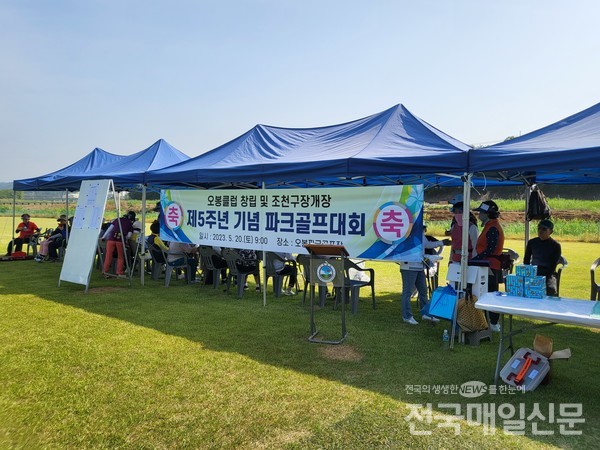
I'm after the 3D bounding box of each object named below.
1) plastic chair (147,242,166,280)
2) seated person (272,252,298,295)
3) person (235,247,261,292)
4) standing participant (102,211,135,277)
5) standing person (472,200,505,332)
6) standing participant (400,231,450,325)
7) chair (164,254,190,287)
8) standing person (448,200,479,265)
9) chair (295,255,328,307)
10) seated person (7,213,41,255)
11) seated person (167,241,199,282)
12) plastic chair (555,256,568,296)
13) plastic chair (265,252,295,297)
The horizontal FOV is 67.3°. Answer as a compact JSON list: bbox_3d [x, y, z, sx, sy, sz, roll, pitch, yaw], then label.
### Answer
[{"bbox_3d":[-2.924,0.744,9.664,0.560,0.800,0.570,0,2,-33],"label":"plastic chair"},{"bbox_3d":[-0.285,0.552,7.826,0.500,1.270,0.780,2,3,36],"label":"seated person"},{"bbox_3d":[-0.920,0.595,7.971,0.700,1.250,0.500,-1,2,-45],"label":"person"},{"bbox_3d":[-3.844,0.410,9.673,0.550,1.410,0.640,2,3,32],"label":"standing participant"},{"bbox_3d":[2.388,0.512,5.675,0.420,1.640,0.480,1,2,0],"label":"standing person"},{"bbox_3d":[1.616,0.459,5.951,0.620,1.650,0.500,2,2,28],"label":"standing participant"},{"bbox_3d":[-2.426,0.743,8.655,0.570,0.800,0.570,-2,3,-44],"label":"chair"},{"bbox_3d":[2.179,0.524,6.029,0.340,1.630,0.470,-1,3,-35],"label":"standing person"},{"bbox_3d":[0.333,0.826,7.066,0.570,0.800,0.570,2,3,38],"label":"chair"},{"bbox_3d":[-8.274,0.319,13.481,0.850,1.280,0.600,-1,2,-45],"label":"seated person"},{"bbox_3d":[-2.340,0.550,8.864,0.740,1.250,0.500,0,2,-35],"label":"seated person"},{"bbox_3d":[3.923,0.851,7.236,0.570,0.800,0.570,2,3,38],"label":"plastic chair"},{"bbox_3d":[-0.357,0.795,7.755,0.570,0.800,0.570,2,3,36],"label":"plastic chair"}]

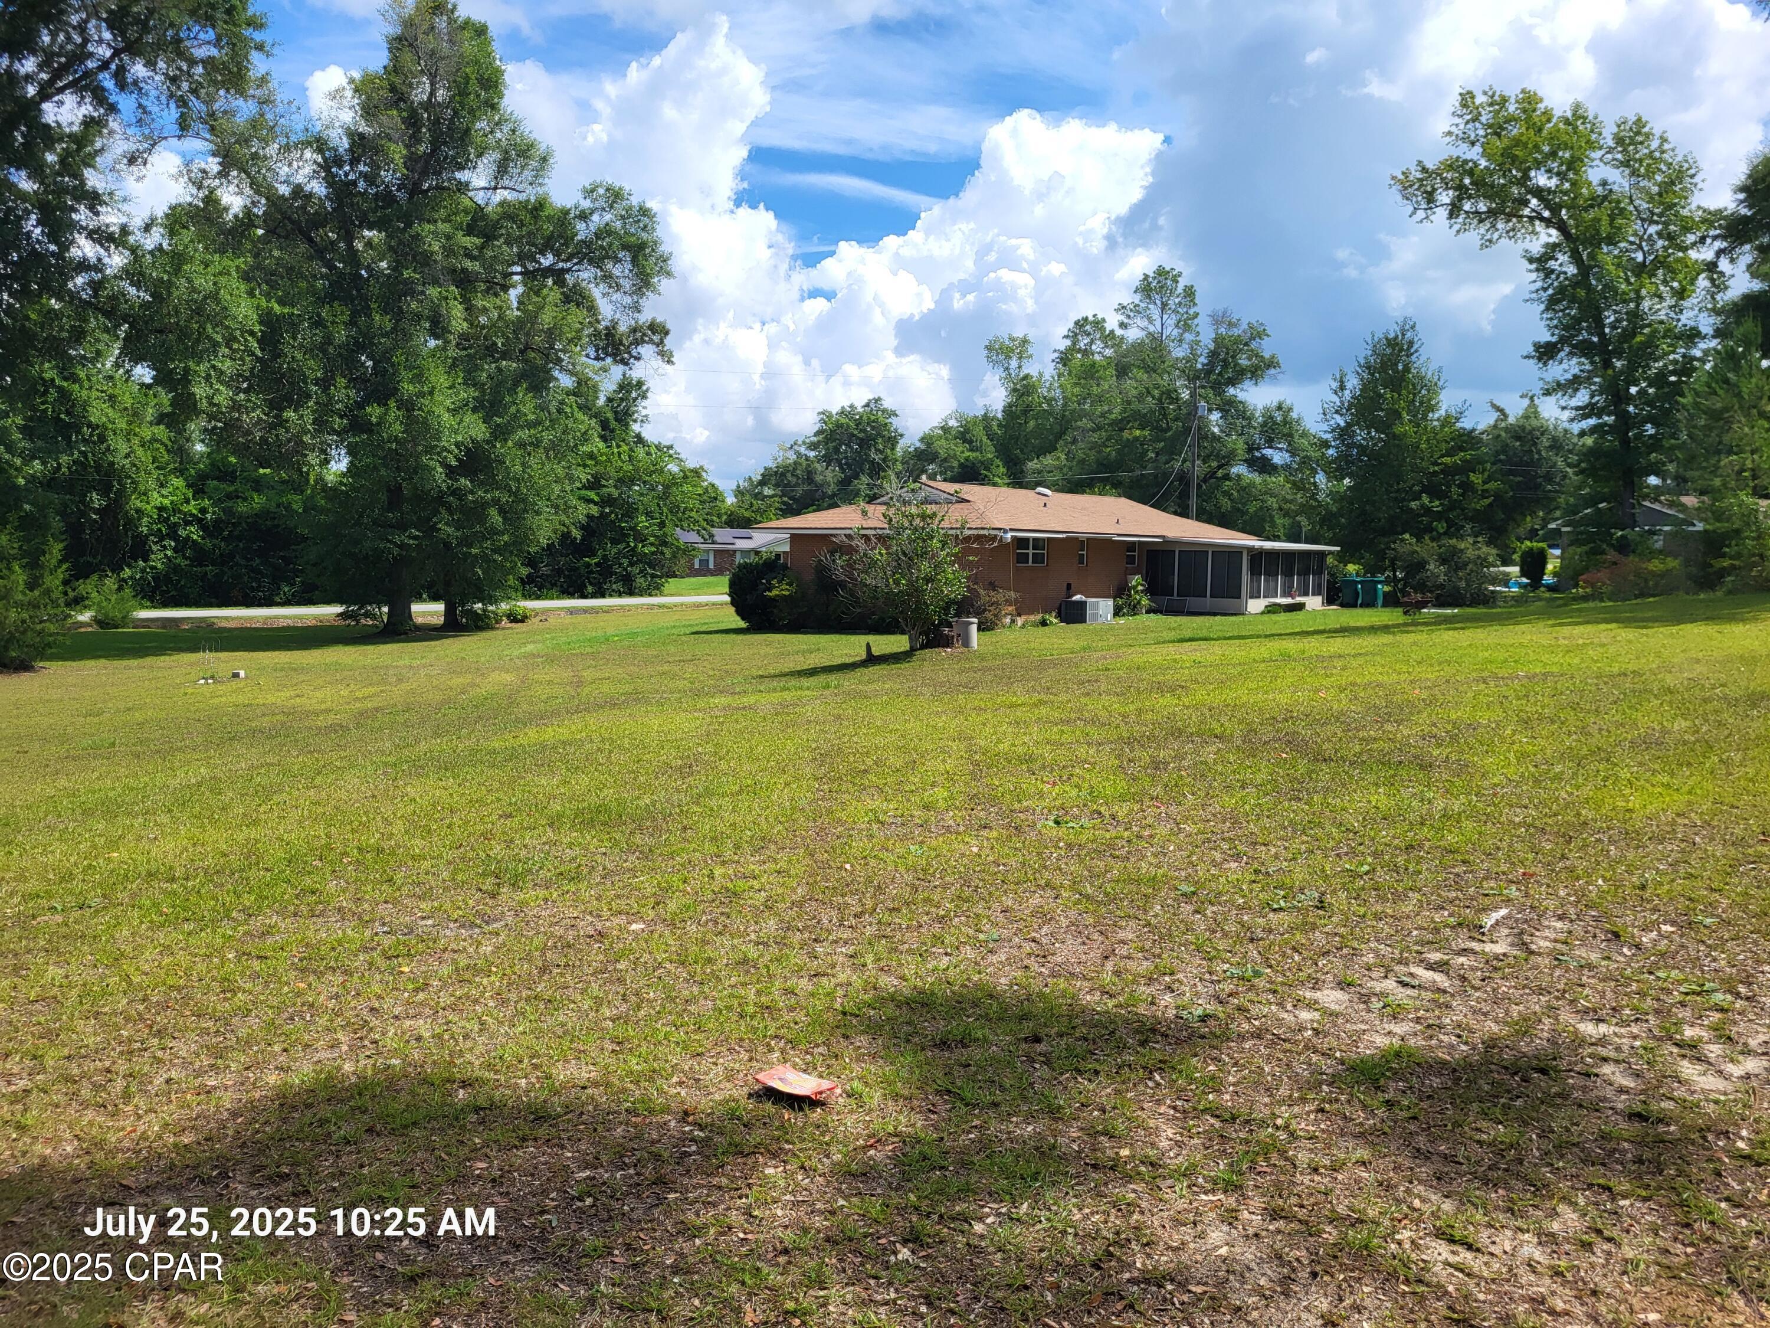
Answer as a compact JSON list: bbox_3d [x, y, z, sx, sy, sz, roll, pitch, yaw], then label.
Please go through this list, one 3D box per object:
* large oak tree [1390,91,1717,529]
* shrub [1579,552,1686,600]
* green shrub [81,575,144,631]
[{"bbox_3d":[26.631,-12.862,53.500,11.499,19.977,10.349,3,5,26],"label":"large oak tree"},{"bbox_3d":[28.356,-3.360,50.500,3.577,1.835,2.683,4,6,29],"label":"shrub"},{"bbox_3d":[-27.558,-2.197,47.500,1.924,1.976,1.827,-2,6,-30],"label":"green shrub"}]

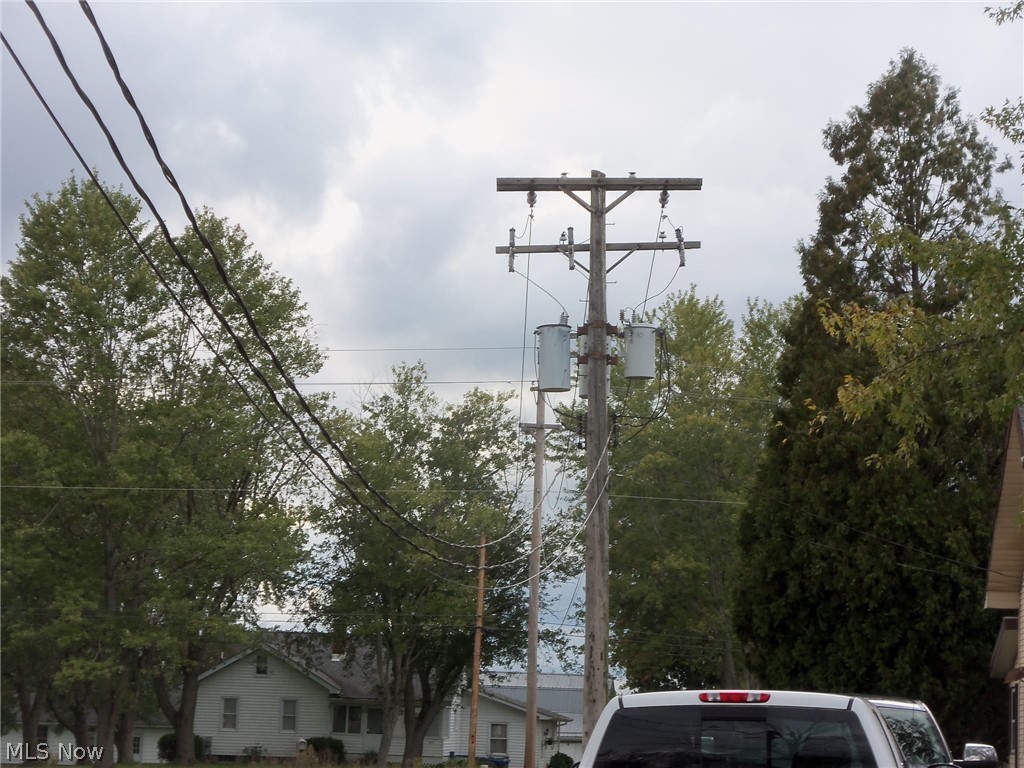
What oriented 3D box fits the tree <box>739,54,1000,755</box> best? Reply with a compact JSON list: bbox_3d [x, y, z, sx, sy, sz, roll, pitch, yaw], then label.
[{"bbox_3d":[6.922,0.770,54.748,5.900,13.773,5.800,0,-6,0],"label":"tree"}]

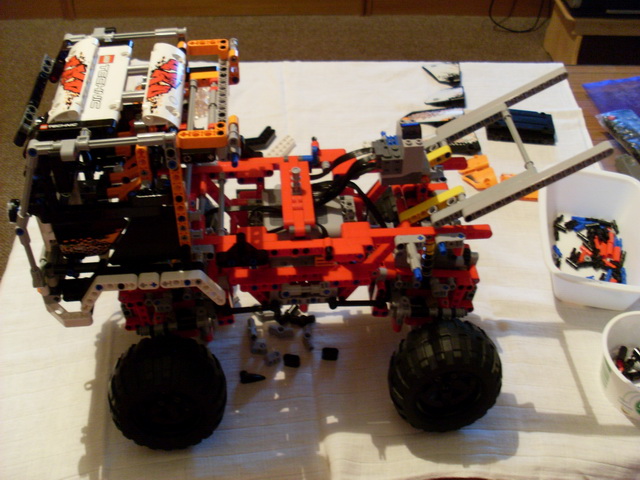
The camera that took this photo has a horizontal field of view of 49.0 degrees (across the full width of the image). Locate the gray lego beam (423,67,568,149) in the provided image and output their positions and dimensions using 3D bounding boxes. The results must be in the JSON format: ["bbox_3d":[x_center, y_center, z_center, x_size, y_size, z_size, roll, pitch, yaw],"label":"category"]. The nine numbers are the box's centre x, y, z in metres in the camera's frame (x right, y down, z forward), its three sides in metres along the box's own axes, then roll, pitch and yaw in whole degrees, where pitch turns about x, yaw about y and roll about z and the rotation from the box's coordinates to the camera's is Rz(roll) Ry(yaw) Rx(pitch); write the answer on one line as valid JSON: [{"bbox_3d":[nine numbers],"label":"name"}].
[{"bbox_3d":[0.150,-0.112,0.621,0.144,0.008,0.016,-26,40,16],"label":"gray lego beam"}]

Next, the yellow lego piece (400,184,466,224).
[{"bbox_3d":[0.092,-0.027,0.576,0.056,0.008,0.008,-26,40,16],"label":"yellow lego piece"}]

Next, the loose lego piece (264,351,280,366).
[{"bbox_3d":[-0.044,0.113,0.664,0.016,0.008,0.009,-23,47,-25],"label":"loose lego piece"}]

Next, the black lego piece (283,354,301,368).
[{"bbox_3d":[-0.027,0.114,0.663,0.016,0.008,0.008,6,42,5],"label":"black lego piece"}]

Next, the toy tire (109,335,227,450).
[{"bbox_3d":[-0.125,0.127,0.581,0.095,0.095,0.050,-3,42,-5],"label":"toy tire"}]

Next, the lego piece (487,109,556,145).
[{"bbox_3d":[0.269,-0.149,0.941,0.088,0.019,0.040,5,42,4],"label":"lego piece"}]

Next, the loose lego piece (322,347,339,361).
[{"bbox_3d":[0.010,0.109,0.670,0.016,0.008,0.008,1,42,0],"label":"loose lego piece"}]

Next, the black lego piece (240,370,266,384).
[{"bbox_3d":[-0.062,0.127,0.647,0.023,0.009,0.009,2,42,1],"label":"black lego piece"}]

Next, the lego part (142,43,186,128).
[{"bbox_3d":[-0.108,-0.109,0.493,0.025,0.016,0.091,-3,42,-5],"label":"lego part"}]

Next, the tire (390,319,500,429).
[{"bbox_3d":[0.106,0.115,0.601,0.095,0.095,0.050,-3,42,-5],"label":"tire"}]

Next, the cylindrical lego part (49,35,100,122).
[{"bbox_3d":[-0.171,-0.113,0.490,0.024,0.016,0.091,-3,42,-5],"label":"cylindrical lego part"}]

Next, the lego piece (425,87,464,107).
[{"bbox_3d":[0.179,-0.203,1.004,0.056,0.015,0.024,-3,42,-4],"label":"lego piece"}]

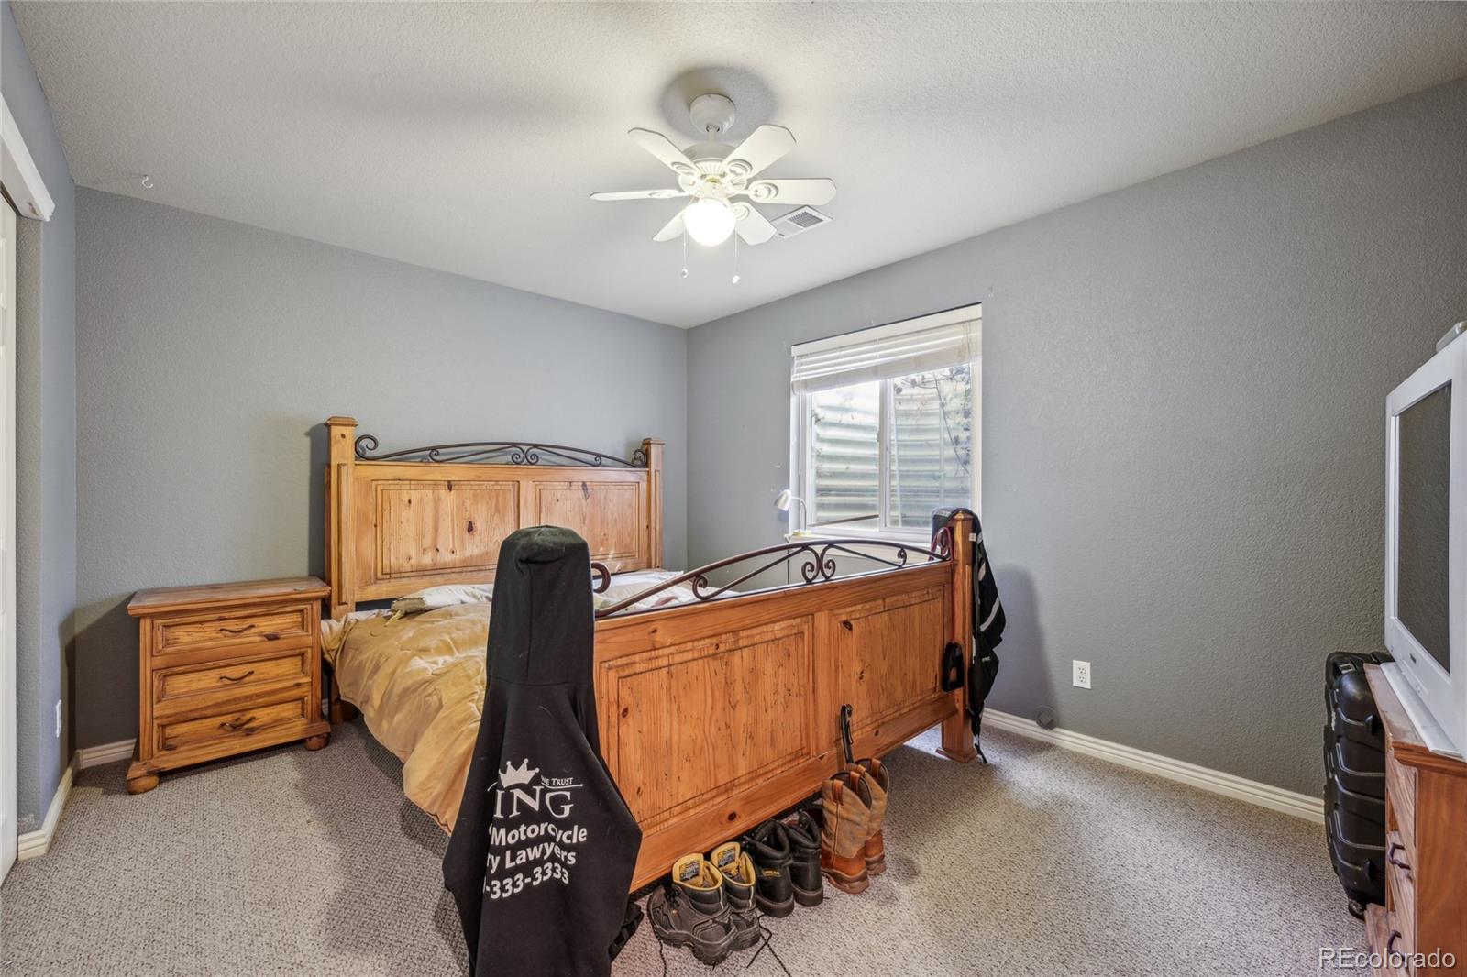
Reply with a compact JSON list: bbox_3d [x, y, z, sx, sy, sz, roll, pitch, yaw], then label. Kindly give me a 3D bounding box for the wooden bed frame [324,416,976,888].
[{"bbox_3d":[-0.494,0.405,2.694,2.040,1.550,2.400,0,0,-42],"label":"wooden bed frame"}]

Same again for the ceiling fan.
[{"bbox_3d":[-0.070,-1.020,1.870,0.820,0.460,0.790,0,0,0],"label":"ceiling fan"}]

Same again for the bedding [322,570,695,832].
[{"bbox_3d":[-0.536,0.755,2.696,2.050,0.490,2.100,0,0,-42],"label":"bedding"}]

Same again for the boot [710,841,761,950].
[{"bbox_3d":[-0.068,1.085,1.589,0.112,0.190,0.295,0,0,-42],"label":"boot"}]

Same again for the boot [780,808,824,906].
[{"bbox_3d":[0.118,1.075,1.743,0.112,0.210,0.295,0,0,-41],"label":"boot"}]

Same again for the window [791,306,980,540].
[{"bbox_3d":[0.865,-0.303,3.320,1.220,1.230,0.120,0,0,44],"label":"window"}]

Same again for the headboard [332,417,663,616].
[{"bbox_3d":[-1.273,0.405,3.547,2.040,1.550,0.120,0,0,-42],"label":"headboard"}]

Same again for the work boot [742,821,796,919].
[{"bbox_3d":[0.026,1.075,1.699,0.112,0.210,0.295,0,0,-41],"label":"work boot"}]

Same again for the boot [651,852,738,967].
[{"bbox_3d":[-0.134,1.085,1.546,0.295,0.190,0.112,0,0,44],"label":"boot"}]

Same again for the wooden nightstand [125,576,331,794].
[{"bbox_3d":[-2.219,0.820,2.566,0.650,0.720,0.410,0,0,-40],"label":"wooden nightstand"}]

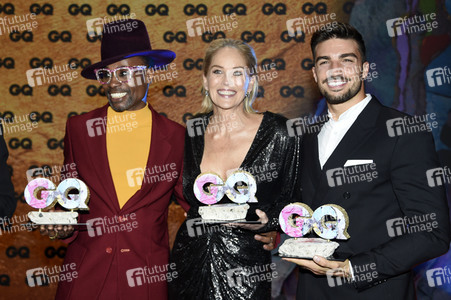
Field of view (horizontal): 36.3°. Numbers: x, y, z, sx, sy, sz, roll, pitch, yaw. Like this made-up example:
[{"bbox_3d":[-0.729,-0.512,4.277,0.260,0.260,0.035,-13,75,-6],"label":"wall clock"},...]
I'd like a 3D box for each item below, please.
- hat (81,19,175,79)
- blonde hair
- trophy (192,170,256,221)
[{"bbox_3d":[-0.335,-0.348,2.310,0.300,0.165,0.335,-9,-2,21],"label":"hat"},{"bbox_3d":[0.013,-0.241,2.250,0.185,0.245,0.210,3,-3,4],"label":"blonde hair"},{"bbox_3d":[0.001,0.131,1.970,0.175,0.140,0.060,-2,5,0],"label":"trophy"}]

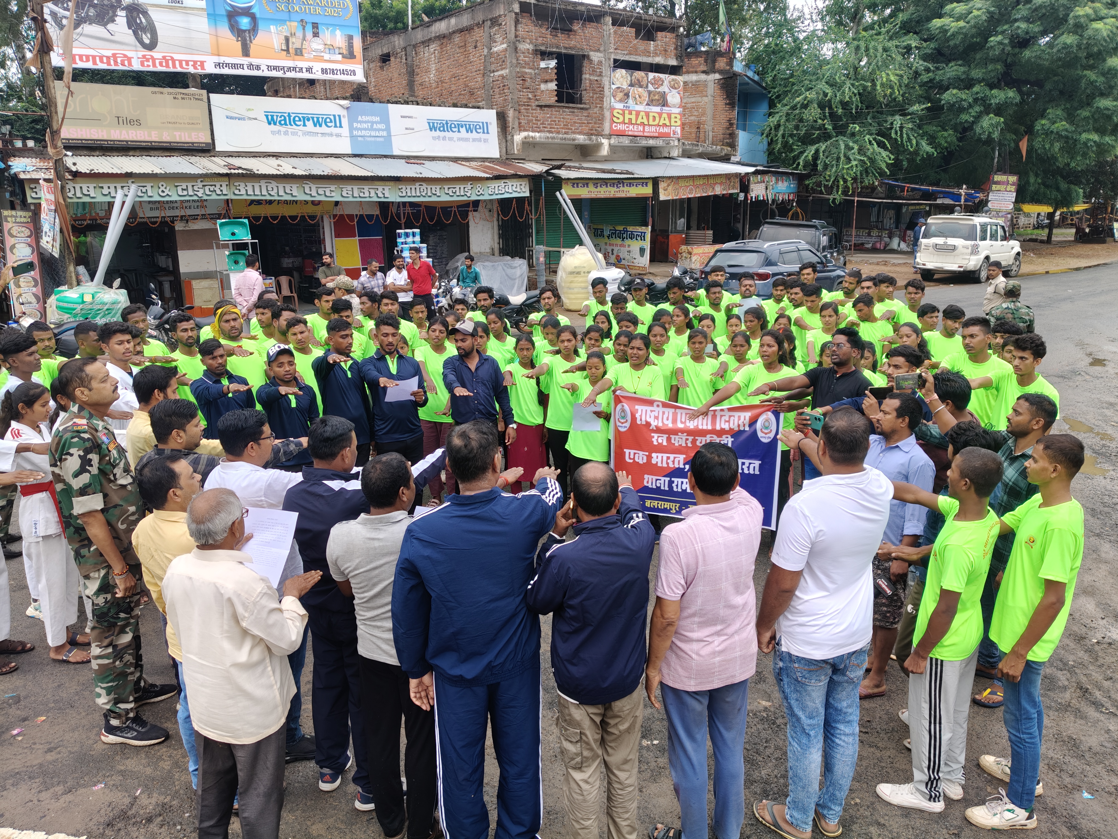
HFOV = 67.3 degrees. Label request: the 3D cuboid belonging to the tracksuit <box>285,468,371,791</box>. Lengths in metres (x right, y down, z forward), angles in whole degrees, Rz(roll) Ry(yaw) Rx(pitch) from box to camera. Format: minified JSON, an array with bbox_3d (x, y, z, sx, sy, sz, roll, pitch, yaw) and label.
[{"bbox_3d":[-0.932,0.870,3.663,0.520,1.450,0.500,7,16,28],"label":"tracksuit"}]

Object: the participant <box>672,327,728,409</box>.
[{"bbox_3d":[1.106,0.050,6.763,0.460,1.540,0.480,1,14,6],"label":"participant"}]

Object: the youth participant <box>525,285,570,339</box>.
[{"bbox_3d":[-0.128,-0.419,8.086,0.480,1.690,0.600,3,15,8],"label":"youth participant"}]

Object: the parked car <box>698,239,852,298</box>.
[{"bbox_3d":[5.050,-3.280,19.200,3.995,1.610,1.770,-14,21,-43],"label":"parked car"}]

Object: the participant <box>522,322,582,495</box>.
[{"bbox_3d":[-0.001,0.051,6.627,0.480,1.555,0.650,3,16,11],"label":"participant"}]

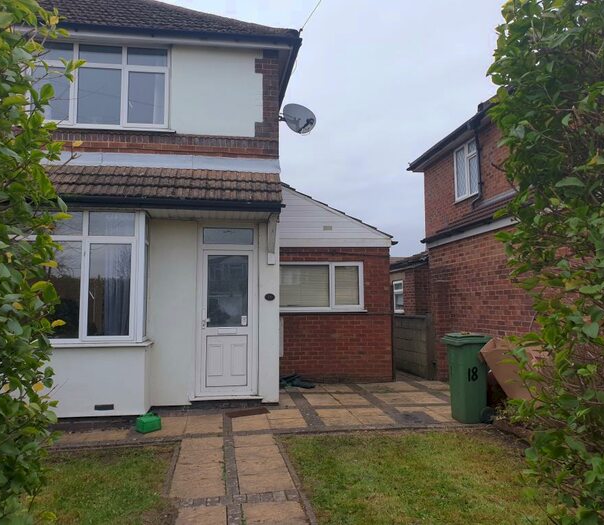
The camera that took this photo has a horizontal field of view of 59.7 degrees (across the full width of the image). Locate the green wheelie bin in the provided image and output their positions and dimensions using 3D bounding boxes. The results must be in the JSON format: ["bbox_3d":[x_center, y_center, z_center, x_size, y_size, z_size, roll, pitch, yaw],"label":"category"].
[{"bbox_3d":[2.041,1.373,6.397,0.530,1.030,0.475,1,-5,-10],"label":"green wheelie bin"}]

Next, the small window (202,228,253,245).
[{"bbox_3d":[-1.058,-0.368,7.587,0.754,0.253,0.060,0,-5,-8],"label":"small window"}]

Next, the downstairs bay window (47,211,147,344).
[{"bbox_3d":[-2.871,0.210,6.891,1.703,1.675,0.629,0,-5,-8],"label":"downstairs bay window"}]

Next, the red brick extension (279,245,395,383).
[{"bbox_3d":[0.489,1.022,10.515,2.128,2.442,2.000,0,-5,-6],"label":"red brick extension"}]

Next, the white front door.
[{"bbox_3d":[-1.056,0.857,7.499,0.850,2.087,0.080,0,-5,-8],"label":"white front door"}]

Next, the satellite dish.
[{"bbox_3d":[-0.037,-2.129,7.800,0.550,0.520,0.320,3,-18,-36],"label":"satellite dish"}]

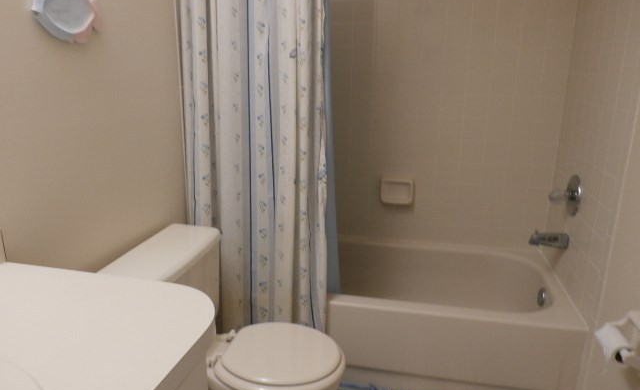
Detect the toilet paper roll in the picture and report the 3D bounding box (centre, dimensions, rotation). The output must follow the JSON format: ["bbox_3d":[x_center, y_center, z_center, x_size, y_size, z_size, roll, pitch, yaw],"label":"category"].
[{"bbox_3d":[0.814,0.416,1.280,0.060,0.060,0.108,3,16,12],"label":"toilet paper roll"}]

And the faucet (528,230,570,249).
[{"bbox_3d":[0.967,0.185,1.954,0.145,0.072,0.055,3,16,12],"label":"faucet"}]

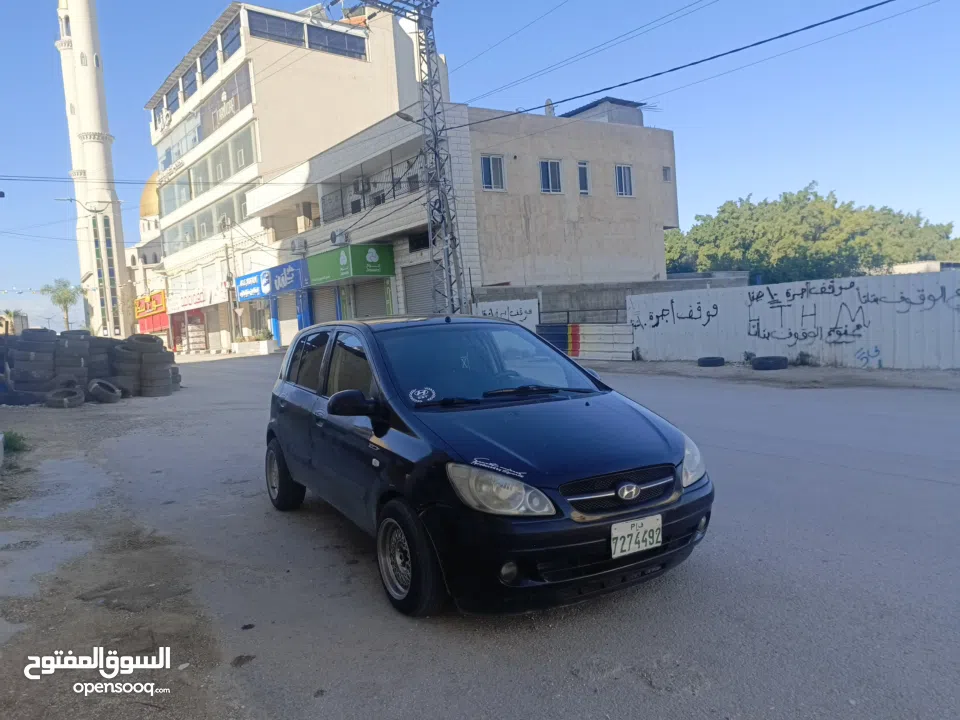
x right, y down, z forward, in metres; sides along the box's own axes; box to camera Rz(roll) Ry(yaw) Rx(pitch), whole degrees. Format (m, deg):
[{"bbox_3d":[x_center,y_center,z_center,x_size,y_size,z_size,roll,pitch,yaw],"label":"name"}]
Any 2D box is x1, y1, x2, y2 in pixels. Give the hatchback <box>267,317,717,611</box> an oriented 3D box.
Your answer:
[{"bbox_3d":[-0.288,0.459,4.597,1.720,1.485,3.825,-4,3,-30],"label":"hatchback"}]

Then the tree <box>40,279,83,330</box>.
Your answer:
[{"bbox_3d":[-35.000,-4.050,56.000,3.400,5.600,3.400,-6,3,-32],"label":"tree"}]

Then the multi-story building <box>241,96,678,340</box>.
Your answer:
[{"bbox_3d":[-1.374,-5.383,32.117,12.900,9.226,16.200,-6,3,-37],"label":"multi-story building"}]

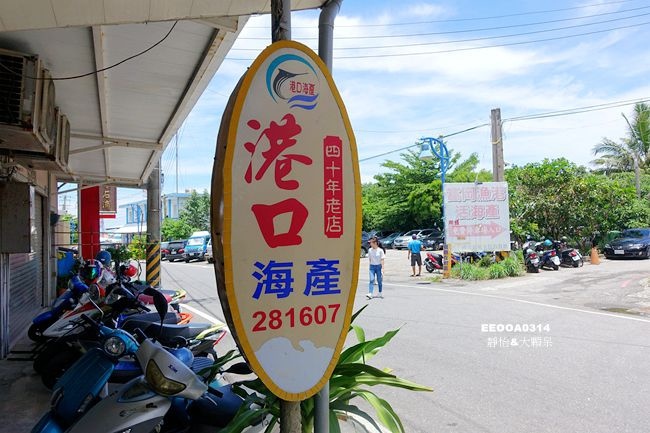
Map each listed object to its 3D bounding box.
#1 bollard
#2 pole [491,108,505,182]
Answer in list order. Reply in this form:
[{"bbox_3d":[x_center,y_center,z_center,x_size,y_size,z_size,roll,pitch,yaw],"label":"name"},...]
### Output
[{"bbox_3d":[12.505,1.835,20.052,0.390,0.750,0.390,-3,-3,32],"label":"bollard"},{"bbox_3d":[6.719,-0.981,16.733,0.400,6.400,0.400,-2,-3,22],"label":"pole"}]

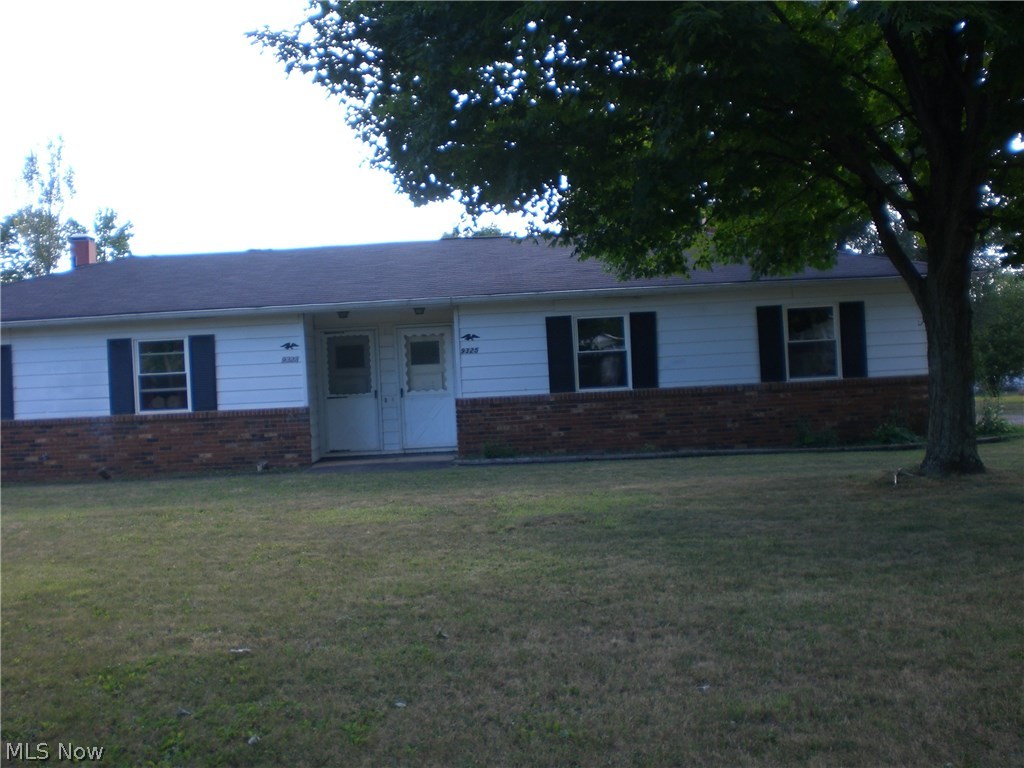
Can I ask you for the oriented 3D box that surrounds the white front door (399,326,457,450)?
[{"bbox_3d":[-1.406,0.075,18.700,0.870,2.020,0.070,-3,0,0],"label":"white front door"}]

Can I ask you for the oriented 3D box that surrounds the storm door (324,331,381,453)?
[{"bbox_3d":[-2.650,0.128,18.700,0.860,2.020,0.070,-3,0,0],"label":"storm door"}]

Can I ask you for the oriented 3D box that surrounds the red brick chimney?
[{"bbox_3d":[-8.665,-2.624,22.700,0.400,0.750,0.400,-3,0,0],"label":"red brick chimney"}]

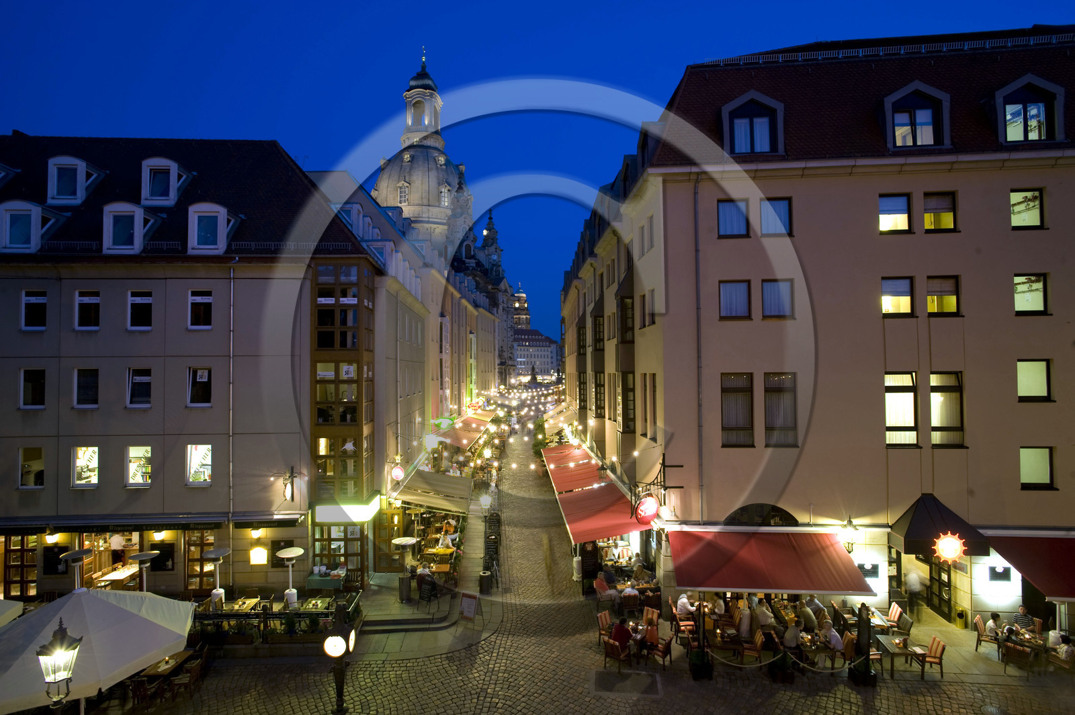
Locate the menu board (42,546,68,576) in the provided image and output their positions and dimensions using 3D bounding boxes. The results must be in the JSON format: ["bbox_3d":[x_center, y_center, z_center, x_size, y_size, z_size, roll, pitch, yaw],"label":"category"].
[{"bbox_3d":[-17.050,7.199,20.023,0.863,1.061,0.060,0,-2,-3],"label":"menu board"}]

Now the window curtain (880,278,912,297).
[{"bbox_3d":[12.766,-2.490,20.216,1.047,0.651,0.060,-1,-2,5],"label":"window curtain"}]

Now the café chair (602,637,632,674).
[{"bbox_3d":[2.440,9.110,17.561,0.580,0.930,0.620,-2,-2,37],"label":"café chair"}]

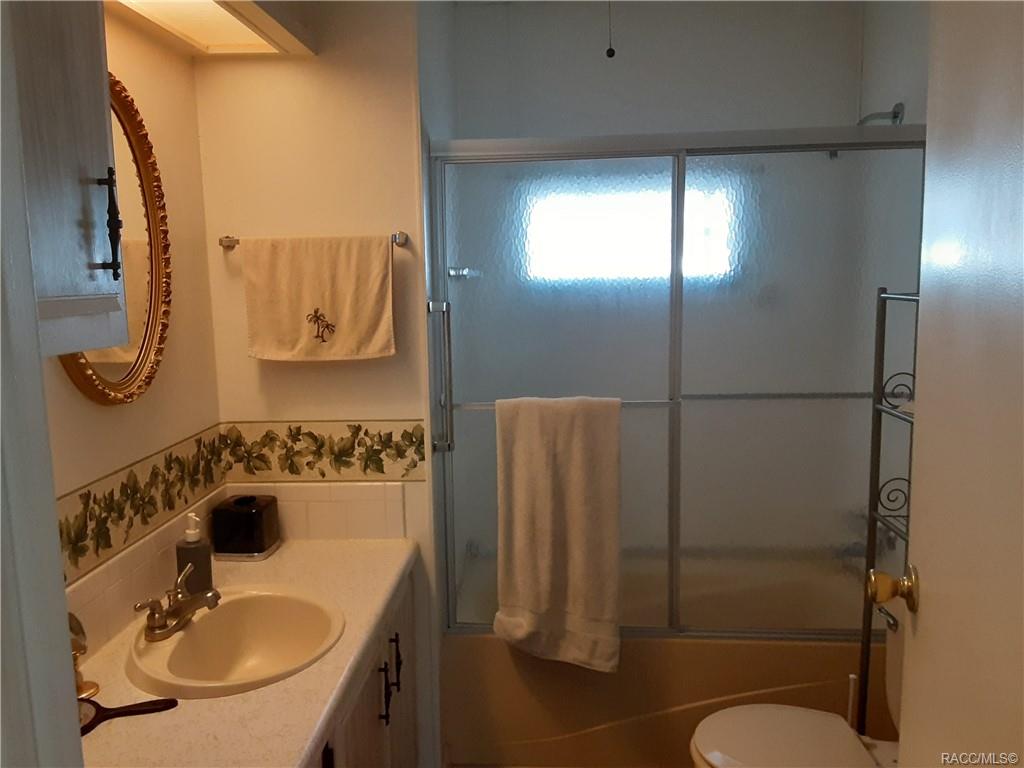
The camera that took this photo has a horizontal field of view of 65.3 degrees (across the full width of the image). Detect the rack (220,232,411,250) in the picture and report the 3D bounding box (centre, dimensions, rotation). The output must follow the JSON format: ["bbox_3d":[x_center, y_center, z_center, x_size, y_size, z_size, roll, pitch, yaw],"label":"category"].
[{"bbox_3d":[-0.509,-0.370,2.072,0.490,0.041,0.070,0,8,4],"label":"rack"}]

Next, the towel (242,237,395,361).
[{"bbox_3d":[-0.491,-0.221,2.062,0.388,0.315,0.055,0,8,4],"label":"towel"}]

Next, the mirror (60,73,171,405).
[{"bbox_3d":[-0.822,-0.299,1.632,0.040,0.700,0.525,0,8,4],"label":"mirror"}]

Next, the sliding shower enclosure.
[{"bbox_3d":[0.455,0.036,2.254,1.345,1.440,0.075,0,8,4],"label":"sliding shower enclosure"}]

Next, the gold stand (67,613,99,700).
[{"bbox_3d":[-0.780,0.476,1.420,0.076,0.160,0.076,0,8,4],"label":"gold stand"}]

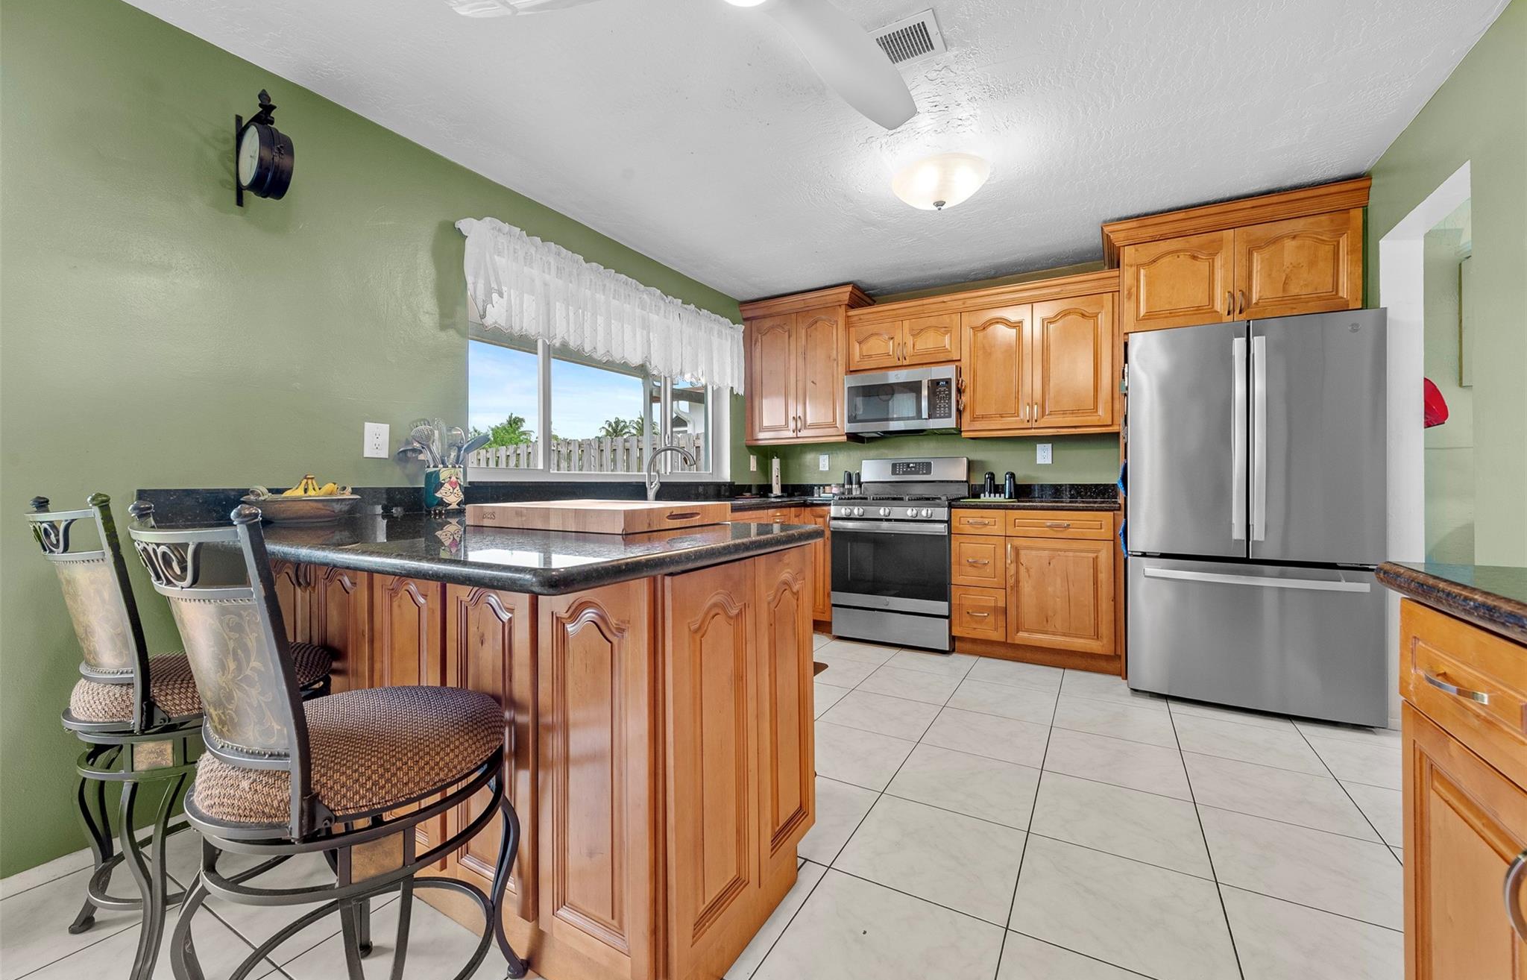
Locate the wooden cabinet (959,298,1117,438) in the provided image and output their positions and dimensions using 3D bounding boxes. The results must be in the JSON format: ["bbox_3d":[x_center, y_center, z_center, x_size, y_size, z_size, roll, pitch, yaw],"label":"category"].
[{"bbox_3d":[1.748,-0.744,3.778,0.867,0.819,0.325,0,1,30],"label":"wooden cabinet"}]

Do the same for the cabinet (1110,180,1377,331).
[{"bbox_3d":[2.429,-1.130,3.195,1.020,0.594,0.640,0,1,30],"label":"cabinet"}]

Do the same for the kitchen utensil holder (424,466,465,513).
[{"bbox_3d":[-1.266,-0.001,2.355,0.145,0.186,0.145,0,1,35],"label":"kitchen utensil holder"}]

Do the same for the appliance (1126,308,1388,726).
[{"bbox_3d":[2.366,0.122,3.007,0.908,1.777,0.880,0,1,30],"label":"appliance"}]

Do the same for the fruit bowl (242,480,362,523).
[{"bbox_3d":[-1.451,0.034,1.865,0.300,0.130,0.300,0,1,30],"label":"fruit bowl"}]

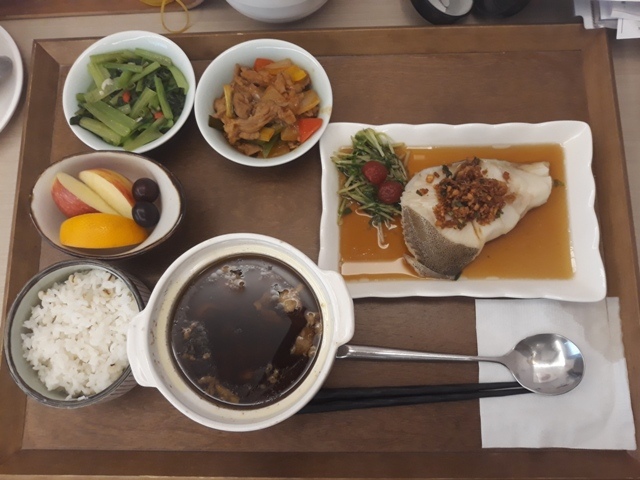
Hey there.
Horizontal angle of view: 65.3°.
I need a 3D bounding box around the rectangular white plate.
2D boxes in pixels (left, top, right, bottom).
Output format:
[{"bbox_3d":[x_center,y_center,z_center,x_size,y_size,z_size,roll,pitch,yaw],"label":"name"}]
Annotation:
[{"bbox_3d":[0.114,-0.024,0.427,0.229,0.028,0.149,1,80,2],"label":"rectangular white plate"}]

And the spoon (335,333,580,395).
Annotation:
[{"bbox_3d":[0.112,0.098,0.408,0.199,0.022,0.048,2,80,3],"label":"spoon"}]

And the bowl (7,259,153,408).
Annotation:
[{"bbox_3d":[-0.180,0.076,0.402,0.106,0.065,0.106,-1,80,2],"label":"bowl"}]

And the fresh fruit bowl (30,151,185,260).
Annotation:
[{"bbox_3d":[-0.171,-0.025,0.428,0.121,0.050,0.088,-1,80,2],"label":"fresh fruit bowl"}]

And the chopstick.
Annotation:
[{"bbox_3d":[0.073,0.128,0.411,0.218,0.009,0.019,-4,79,2],"label":"chopstick"}]

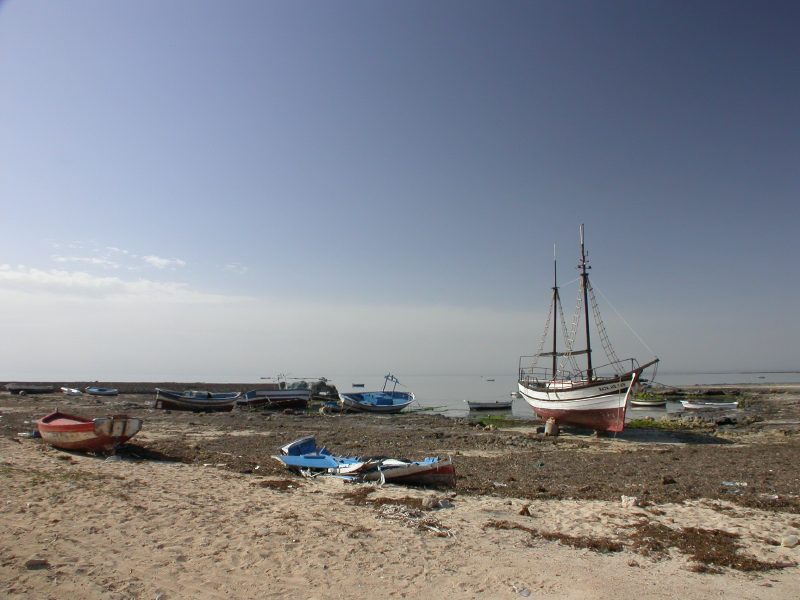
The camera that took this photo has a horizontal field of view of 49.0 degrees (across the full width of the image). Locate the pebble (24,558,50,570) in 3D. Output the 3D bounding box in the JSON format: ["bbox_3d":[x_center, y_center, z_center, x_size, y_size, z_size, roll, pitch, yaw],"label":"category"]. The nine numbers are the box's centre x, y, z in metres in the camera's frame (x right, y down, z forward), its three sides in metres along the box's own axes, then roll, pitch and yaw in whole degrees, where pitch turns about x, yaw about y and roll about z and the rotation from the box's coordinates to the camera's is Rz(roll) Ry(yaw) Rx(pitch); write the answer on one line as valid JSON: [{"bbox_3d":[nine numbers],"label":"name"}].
[{"bbox_3d":[-3.231,2.362,7.827,0.220,0.090,0.150,0,-5,0],"label":"pebble"}]

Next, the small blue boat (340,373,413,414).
[{"bbox_3d":[-1.692,6.835,64.652,5.700,2.600,1.900,2,13,-21],"label":"small blue boat"}]

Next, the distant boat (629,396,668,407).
[{"bbox_3d":[22.897,9.536,80.965,3.400,0.650,1.300,0,-5,0],"label":"distant boat"}]

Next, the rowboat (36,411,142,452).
[{"bbox_3d":[-9.125,3.834,25.570,1.550,1.100,4.000,4,-7,-41],"label":"rowboat"}]

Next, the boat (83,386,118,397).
[{"bbox_3d":[-39.684,12.209,116.405,4.500,1.100,1.600,0,3,0],"label":"boat"}]

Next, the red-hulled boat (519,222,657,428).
[{"bbox_3d":[9.639,1.259,43.949,3.300,10.300,10.500,1,-5,-20],"label":"red-hulled boat"}]

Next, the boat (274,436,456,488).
[{"bbox_3d":[-0.646,3.012,16.301,3.500,0.760,1.400,-3,-5,25],"label":"boat"}]

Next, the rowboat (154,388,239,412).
[{"bbox_3d":[-15.472,7.707,66.593,6.300,1.650,2.000,-1,-5,3],"label":"rowboat"}]

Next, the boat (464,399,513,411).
[{"bbox_3d":[7.601,8.986,74.297,4.000,0.850,1.400,0,-5,0],"label":"boat"}]

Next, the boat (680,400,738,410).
[{"bbox_3d":[25.323,8.623,72.009,4.800,0.850,1.500,0,-5,0],"label":"boat"}]

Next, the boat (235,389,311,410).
[{"bbox_3d":[-10.161,8.183,71.065,5.900,1.600,2.000,-1,-5,6],"label":"boat"}]

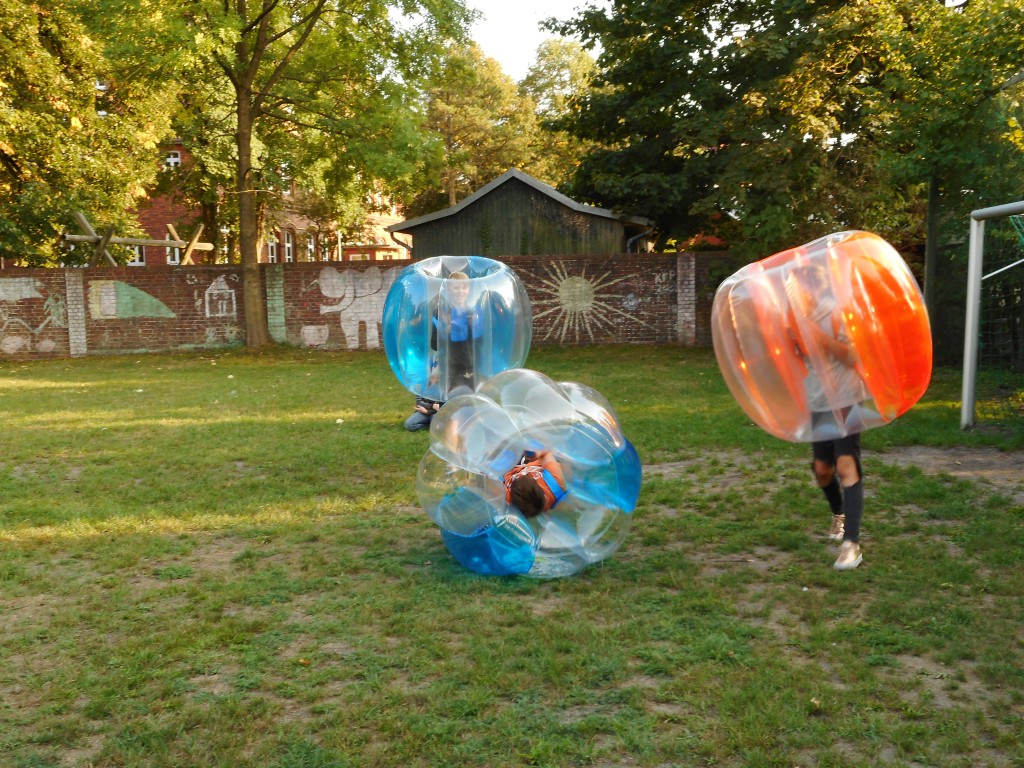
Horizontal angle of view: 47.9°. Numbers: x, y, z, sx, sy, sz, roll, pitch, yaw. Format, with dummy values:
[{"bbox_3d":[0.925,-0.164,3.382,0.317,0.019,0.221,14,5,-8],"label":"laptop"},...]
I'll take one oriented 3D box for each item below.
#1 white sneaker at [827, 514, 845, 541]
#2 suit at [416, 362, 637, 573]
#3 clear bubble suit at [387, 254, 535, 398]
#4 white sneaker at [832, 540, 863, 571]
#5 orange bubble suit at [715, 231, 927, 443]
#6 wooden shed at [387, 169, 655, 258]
[{"bbox_3d":[1.999,0.871,7.062,0.100,0.115,0.265,1,6,20],"label":"white sneaker"},{"bbox_3d":[0.096,0.489,6.300,1.220,1.180,1.060,-1,6,-2],"label":"suit"},{"bbox_3d":[-0.435,-0.447,9.200,1.200,1.030,1.200,-1,18,0],"label":"clear bubble suit"},{"bbox_3d":[1.863,0.944,6.393,0.100,0.115,0.265,3,7,32],"label":"white sneaker"},{"bbox_3d":[1.787,-0.261,6.620,1.190,1.040,1.190,-15,7,26],"label":"orange bubble suit"},{"bbox_3d":[0.459,-3.338,29.467,6.200,3.900,6.000,0,6,6],"label":"wooden shed"}]

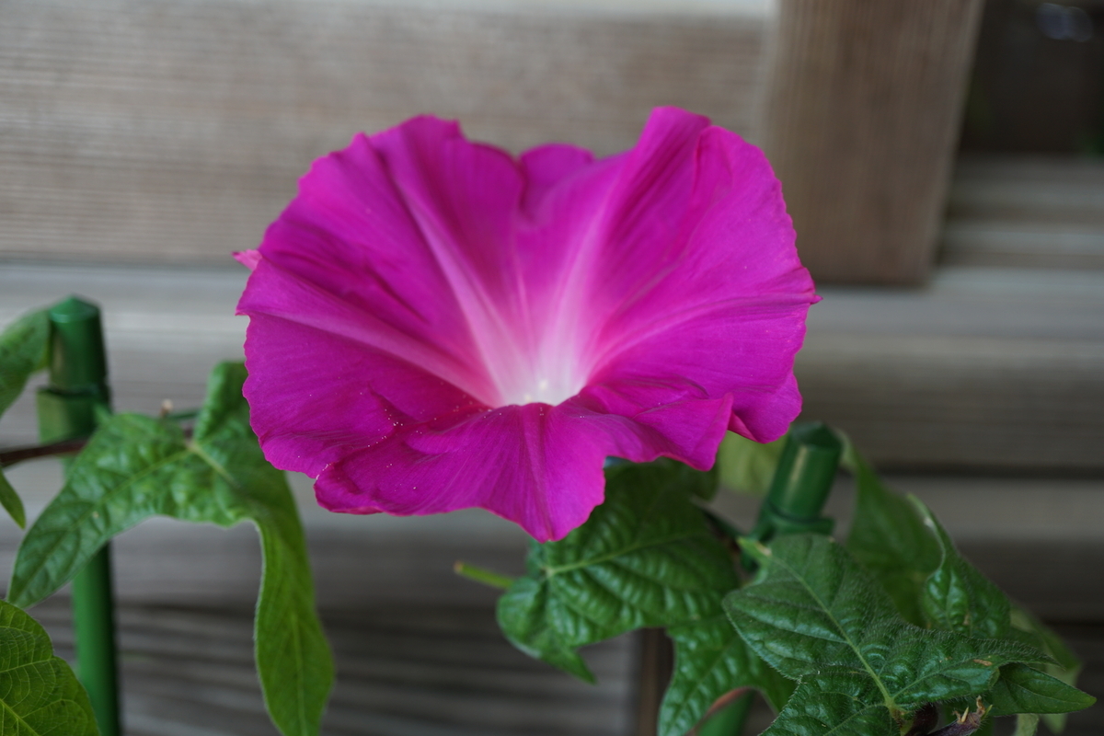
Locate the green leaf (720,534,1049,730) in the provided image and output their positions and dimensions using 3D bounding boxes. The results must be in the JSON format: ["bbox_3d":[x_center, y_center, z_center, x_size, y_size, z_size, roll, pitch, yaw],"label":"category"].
[{"bbox_3d":[0.065,0.052,0.268,0.060,0.018,0.052,-31,62,-19],"label":"green leaf"}]

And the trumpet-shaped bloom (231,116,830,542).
[{"bbox_3d":[-0.004,0.002,0.294,0.118,0.055,0.108,-2,49,3],"label":"trumpet-shaped bloom"}]

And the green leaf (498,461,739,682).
[{"bbox_3d":[0.015,0.044,0.297,0.052,0.018,0.050,-13,61,-7],"label":"green leaf"}]

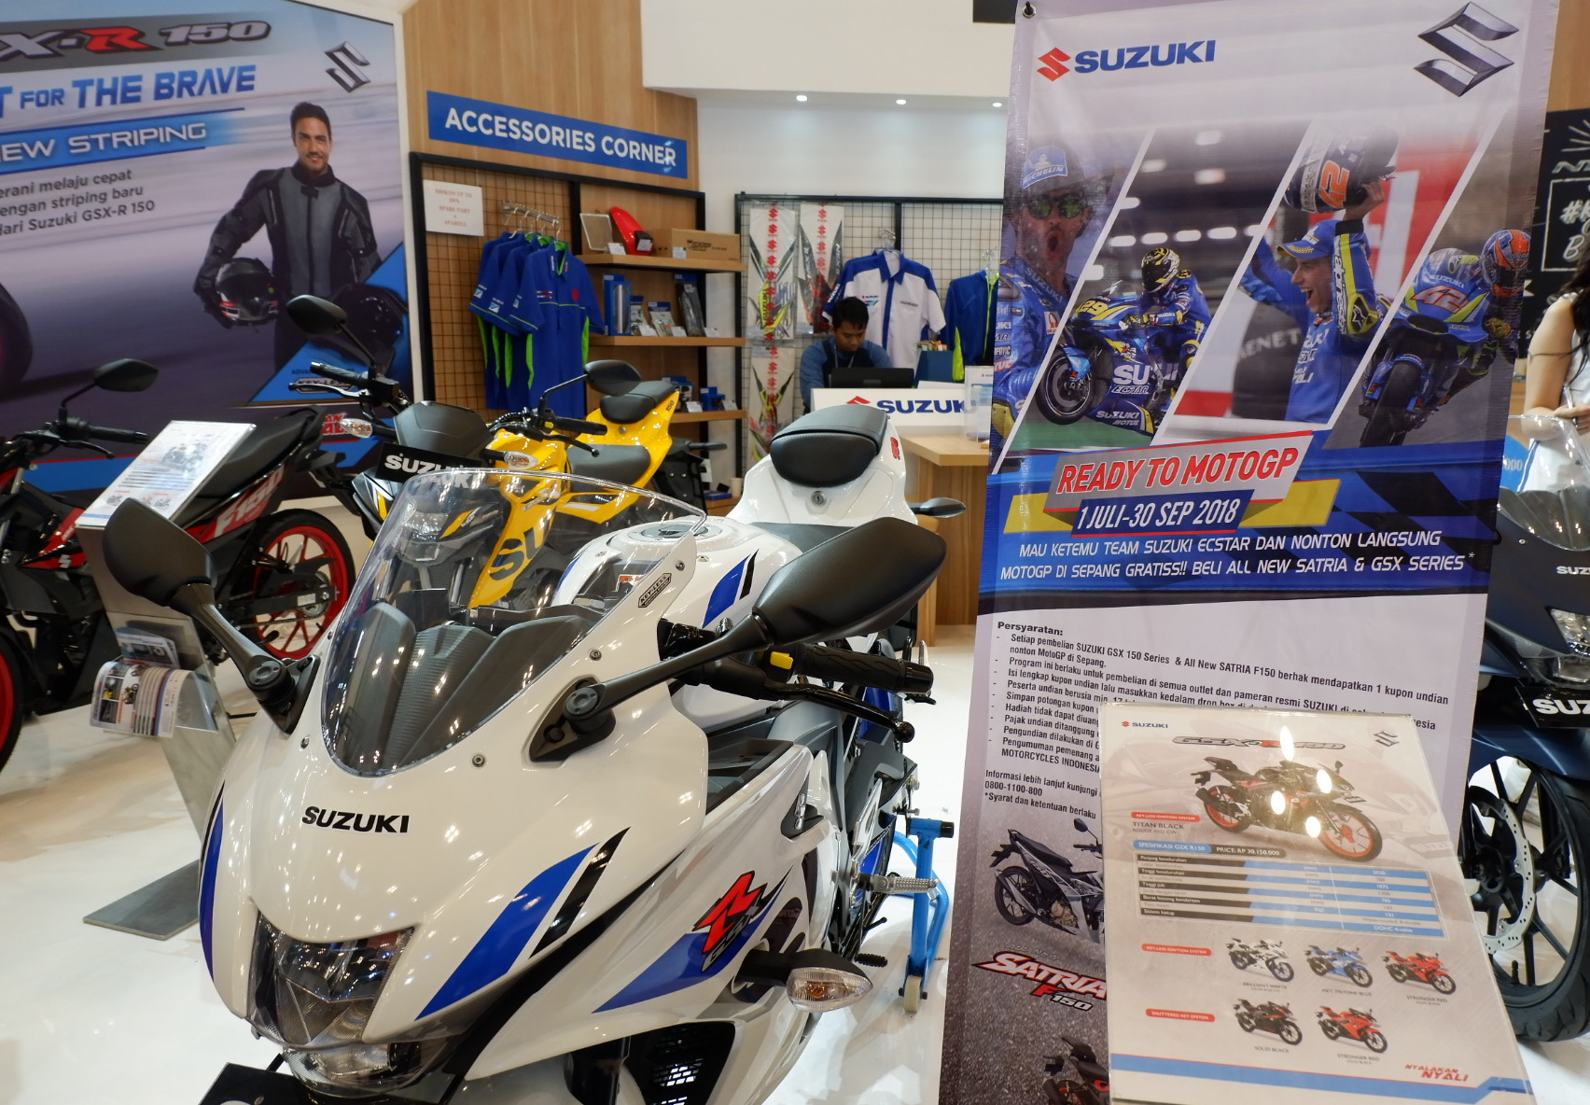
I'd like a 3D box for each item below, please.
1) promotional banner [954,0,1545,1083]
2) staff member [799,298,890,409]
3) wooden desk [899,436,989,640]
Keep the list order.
[{"bbox_3d":[0.521,0.097,1.405,0.600,1.600,0.040,6,7,25],"label":"promotional banner"},{"bbox_3d":[0.235,-0.483,5.127,0.480,1.360,0.600,-1,10,-4],"label":"staff member"},{"bbox_3d":[1.045,-0.035,4.345,1.150,0.780,0.880,-1,10,-4],"label":"wooden desk"}]

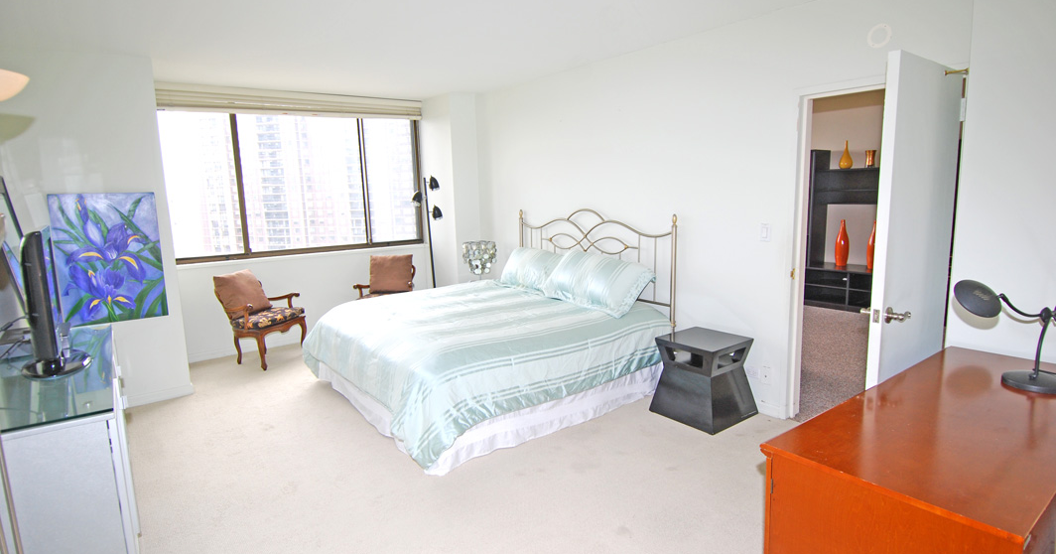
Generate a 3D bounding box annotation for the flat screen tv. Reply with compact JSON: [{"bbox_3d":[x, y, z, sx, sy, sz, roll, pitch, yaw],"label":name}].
[{"bbox_3d":[-2.377,0.097,2.629,0.240,0.670,0.800,-9,11,-37],"label":"flat screen tv"}]

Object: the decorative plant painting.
[{"bbox_3d":[-3.064,-0.135,3.905,0.600,0.950,0.035,-8,11,-36],"label":"decorative plant painting"}]

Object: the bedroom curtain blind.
[{"bbox_3d":[-2.301,-1.786,5.478,2.620,0.220,0.090,-8,11,-36],"label":"bedroom curtain blind"}]

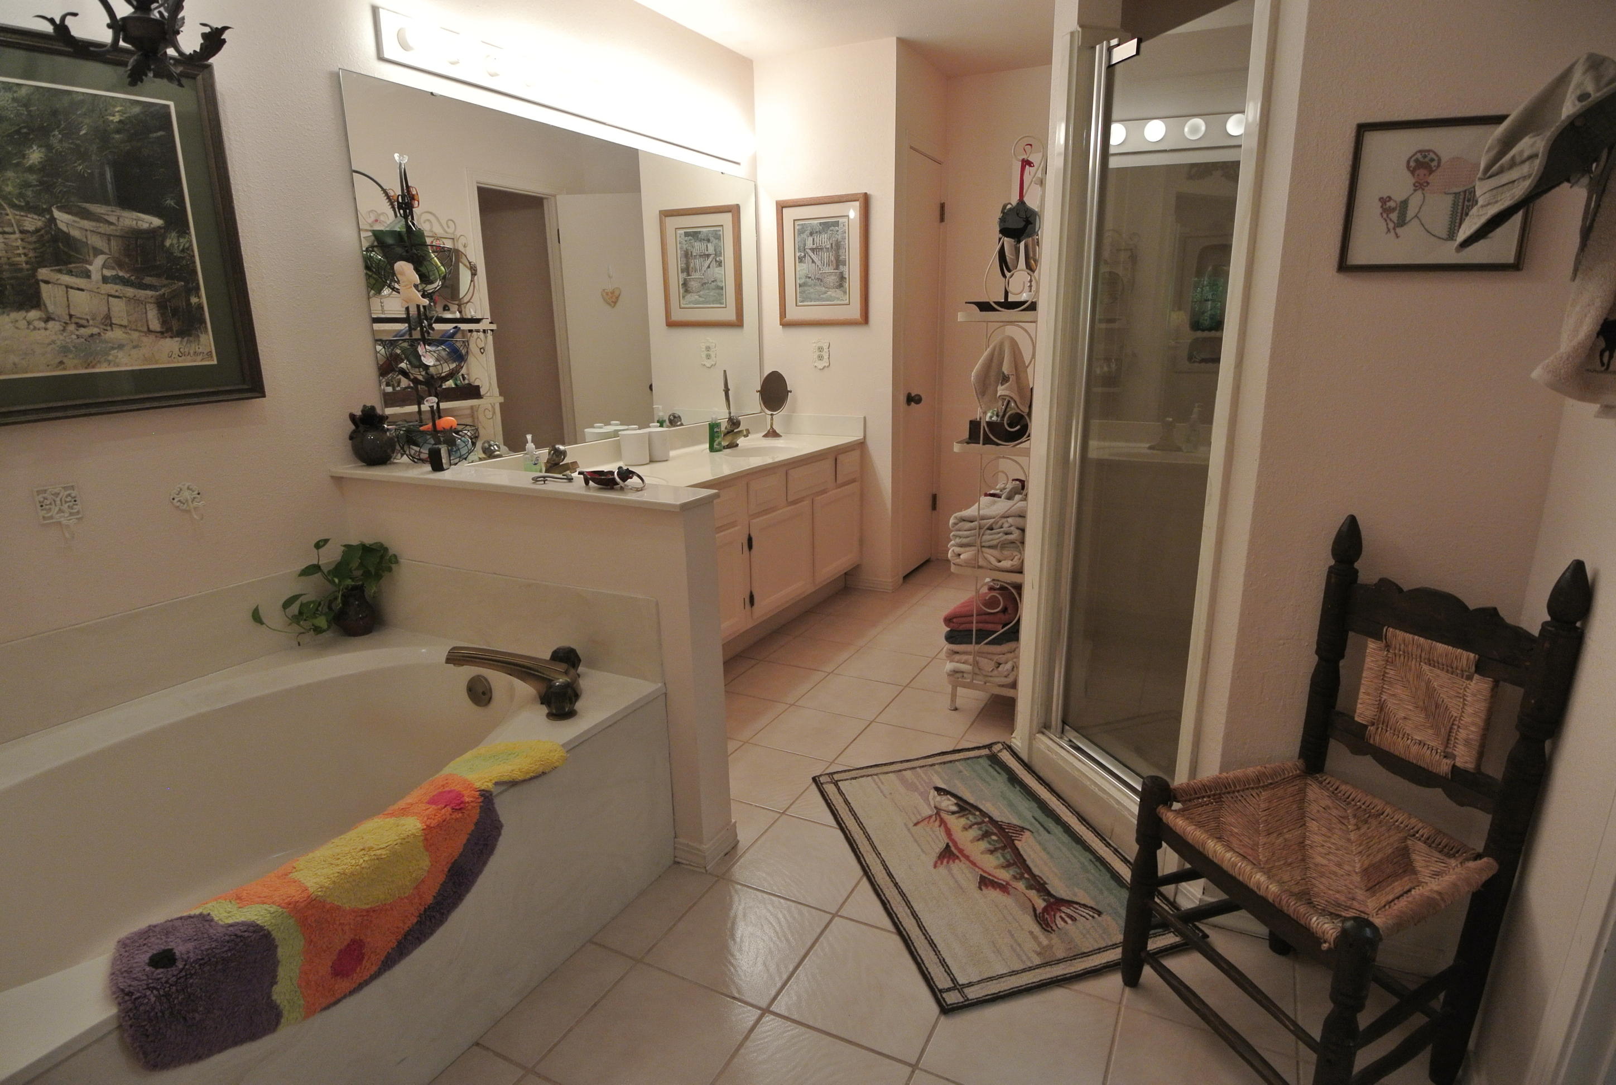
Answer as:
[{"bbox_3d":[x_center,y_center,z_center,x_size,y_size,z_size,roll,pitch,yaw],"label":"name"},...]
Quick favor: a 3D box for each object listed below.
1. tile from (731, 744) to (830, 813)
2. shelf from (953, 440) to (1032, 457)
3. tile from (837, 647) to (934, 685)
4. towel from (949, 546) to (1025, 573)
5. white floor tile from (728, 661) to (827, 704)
[{"bbox_3d":[-0.129,0.690,2.391,0.297,0.012,0.297,6,16,27],"label":"tile"},{"bbox_3d":[0.732,-0.362,2.759,0.246,0.026,0.738,6,16,27],"label":"shelf"},{"bbox_3d":[0.280,0.475,3.070,0.286,0.010,0.286,6,16,27],"label":"tile"},{"bbox_3d":[0.649,0.017,2.741,0.239,0.072,0.359,6,15,27],"label":"towel"},{"bbox_3d":[-0.122,0.527,3.042,0.305,0.012,0.297,6,16,27],"label":"white floor tile"}]

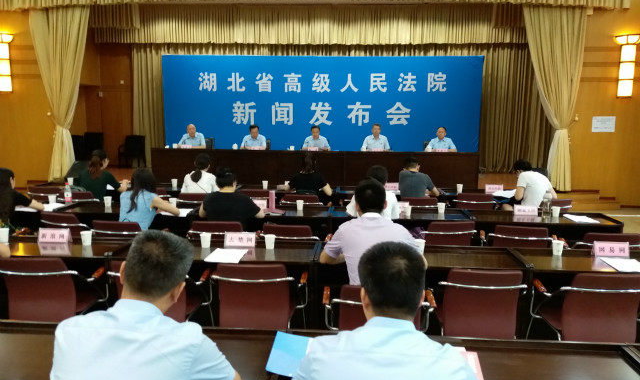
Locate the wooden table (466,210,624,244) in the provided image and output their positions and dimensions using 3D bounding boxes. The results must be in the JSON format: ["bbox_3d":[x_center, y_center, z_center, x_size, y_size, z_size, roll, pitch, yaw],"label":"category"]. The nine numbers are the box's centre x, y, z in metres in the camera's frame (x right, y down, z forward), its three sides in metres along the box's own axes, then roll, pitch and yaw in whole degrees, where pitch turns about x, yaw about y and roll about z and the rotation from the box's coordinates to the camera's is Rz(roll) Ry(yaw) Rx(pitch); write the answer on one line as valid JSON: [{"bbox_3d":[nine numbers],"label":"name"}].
[{"bbox_3d":[2.084,0.637,5.061,1.380,0.750,0.530,1,7,3],"label":"wooden table"}]

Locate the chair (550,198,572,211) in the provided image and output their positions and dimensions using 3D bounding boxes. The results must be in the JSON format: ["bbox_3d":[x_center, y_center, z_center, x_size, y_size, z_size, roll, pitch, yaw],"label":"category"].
[{"bbox_3d":[2.254,0.482,5.418,0.570,0.850,0.580,-2,9,-18],"label":"chair"}]

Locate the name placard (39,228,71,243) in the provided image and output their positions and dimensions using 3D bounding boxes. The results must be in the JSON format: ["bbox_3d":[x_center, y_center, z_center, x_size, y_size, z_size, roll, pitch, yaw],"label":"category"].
[{"bbox_3d":[-1.924,0.329,3.794,0.205,0.100,0.085,1,7,3],"label":"name placard"}]

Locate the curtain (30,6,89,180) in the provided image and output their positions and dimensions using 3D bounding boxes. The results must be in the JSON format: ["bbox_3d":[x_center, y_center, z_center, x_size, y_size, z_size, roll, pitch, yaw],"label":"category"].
[{"bbox_3d":[-5.268,-1.933,10.570,1.200,3.550,0.300,1,8,4],"label":"curtain"}]

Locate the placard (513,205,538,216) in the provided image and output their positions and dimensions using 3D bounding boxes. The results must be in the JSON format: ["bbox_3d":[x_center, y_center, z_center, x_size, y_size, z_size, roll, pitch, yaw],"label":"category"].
[{"bbox_3d":[2.039,0.198,5.139,0.220,0.100,0.085,2,7,7],"label":"placard"}]

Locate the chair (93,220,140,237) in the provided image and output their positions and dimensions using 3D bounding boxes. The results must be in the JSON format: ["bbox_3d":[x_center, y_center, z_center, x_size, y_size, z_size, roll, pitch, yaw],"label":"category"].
[{"bbox_3d":[-1.542,0.608,4.328,0.550,0.800,0.560,2,8,9],"label":"chair"}]

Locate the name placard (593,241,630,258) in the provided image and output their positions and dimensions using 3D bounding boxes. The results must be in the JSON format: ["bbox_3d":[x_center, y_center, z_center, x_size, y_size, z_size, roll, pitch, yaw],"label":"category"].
[{"bbox_3d":[1.983,0.401,3.539,0.220,0.105,0.085,1,7,3],"label":"name placard"}]

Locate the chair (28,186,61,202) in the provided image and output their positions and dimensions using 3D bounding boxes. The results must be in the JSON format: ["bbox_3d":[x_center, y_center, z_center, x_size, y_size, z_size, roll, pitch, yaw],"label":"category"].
[{"bbox_3d":[-3.222,0.352,6.411,0.570,0.860,0.600,1,7,3],"label":"chair"}]

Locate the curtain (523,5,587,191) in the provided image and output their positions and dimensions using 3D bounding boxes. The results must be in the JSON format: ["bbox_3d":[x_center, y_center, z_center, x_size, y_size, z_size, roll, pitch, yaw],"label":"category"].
[{"bbox_3d":[4.254,-1.620,9.372,1.133,3.386,0.350,1,8,0],"label":"curtain"}]

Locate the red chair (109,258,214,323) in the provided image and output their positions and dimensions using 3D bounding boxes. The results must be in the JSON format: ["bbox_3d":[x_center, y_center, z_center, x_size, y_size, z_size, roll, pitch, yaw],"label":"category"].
[{"bbox_3d":[-0.912,0.775,3.147,0.570,0.850,0.580,1,8,5],"label":"red chair"}]

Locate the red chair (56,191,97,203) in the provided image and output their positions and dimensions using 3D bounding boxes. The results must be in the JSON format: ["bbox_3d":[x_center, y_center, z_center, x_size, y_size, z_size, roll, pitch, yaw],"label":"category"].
[{"bbox_3d":[-2.579,0.389,5.858,0.550,0.810,0.570,1,8,4],"label":"red chair"}]

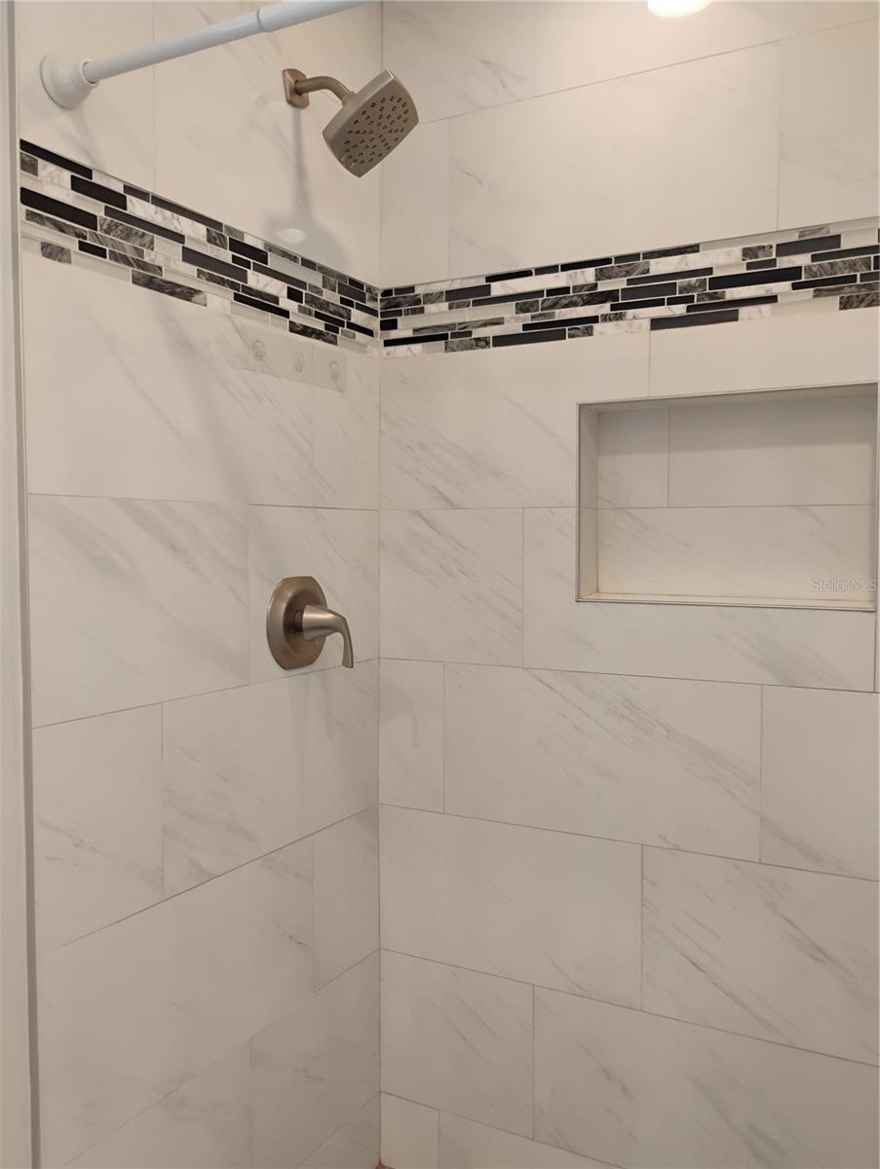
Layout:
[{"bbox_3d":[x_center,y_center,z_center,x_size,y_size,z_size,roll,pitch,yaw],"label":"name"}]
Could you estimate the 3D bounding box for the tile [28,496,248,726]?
[{"bbox_3d":[-0.428,0.025,1.407,0.012,0.303,0.426,1,3,28],"label":"tile"}]

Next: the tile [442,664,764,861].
[{"bbox_3d":[0.280,0.316,1.755,0.608,0.303,0.012,1,3,28],"label":"tile"}]

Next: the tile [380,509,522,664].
[{"bbox_3d":[0.019,0.005,1.894,0.327,0.305,0.012,1,3,29],"label":"tile"}]

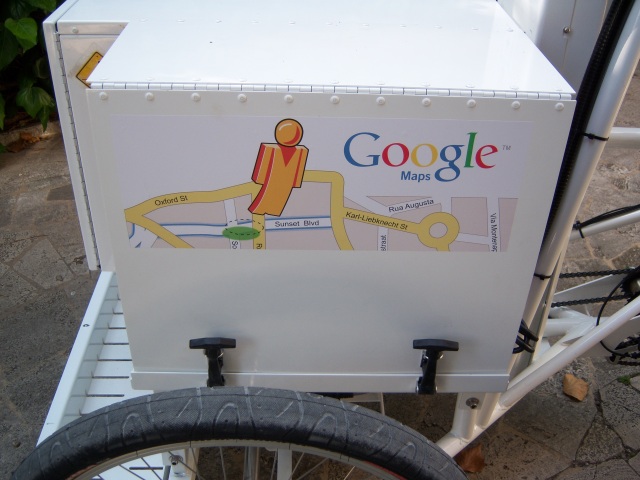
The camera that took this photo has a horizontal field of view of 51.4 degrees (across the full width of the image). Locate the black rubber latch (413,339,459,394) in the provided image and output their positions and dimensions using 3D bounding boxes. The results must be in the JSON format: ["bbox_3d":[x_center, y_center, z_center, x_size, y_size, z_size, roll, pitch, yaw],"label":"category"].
[{"bbox_3d":[0.155,0.175,0.932,0.063,0.105,0.035,1,33,-2],"label":"black rubber latch"}]

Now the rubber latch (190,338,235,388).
[{"bbox_3d":[-0.144,0.171,0.921,0.063,0.105,0.035,1,33,-2],"label":"rubber latch"}]

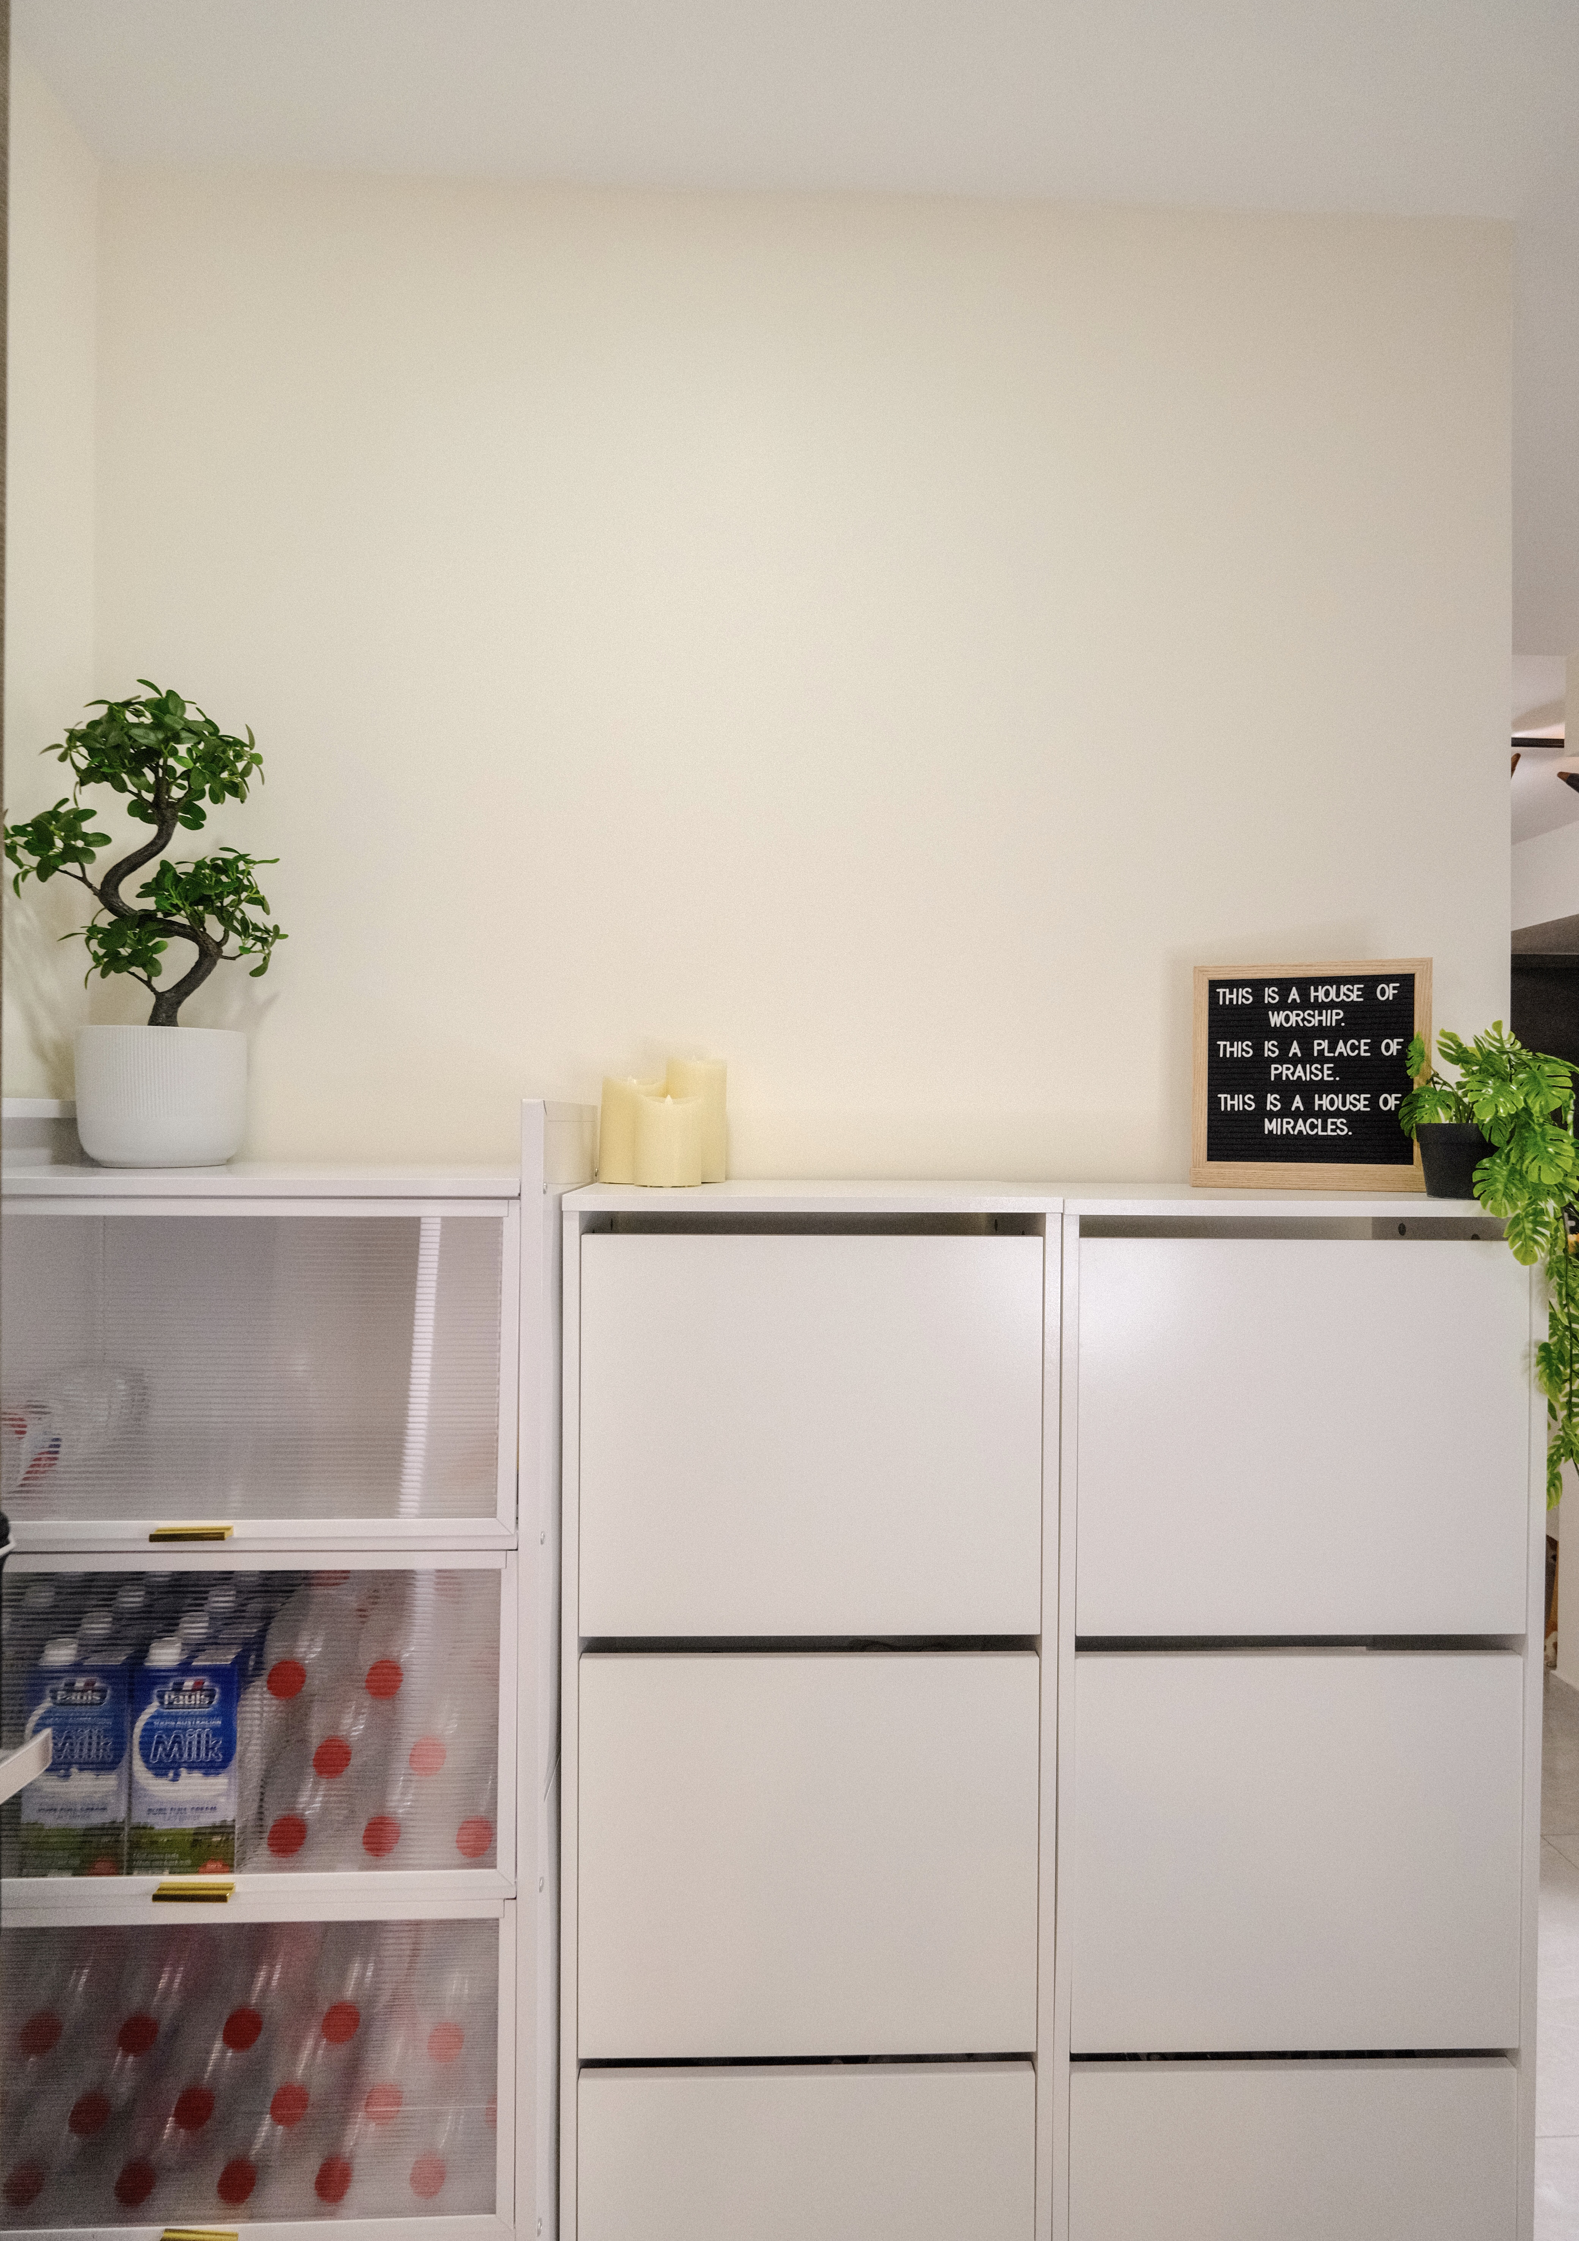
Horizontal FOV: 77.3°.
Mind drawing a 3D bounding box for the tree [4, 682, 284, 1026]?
[{"bbox_3d":[-0.710,-0.288,1.095,0.298,0.390,0.240,0,1,-1],"label":"tree"}]

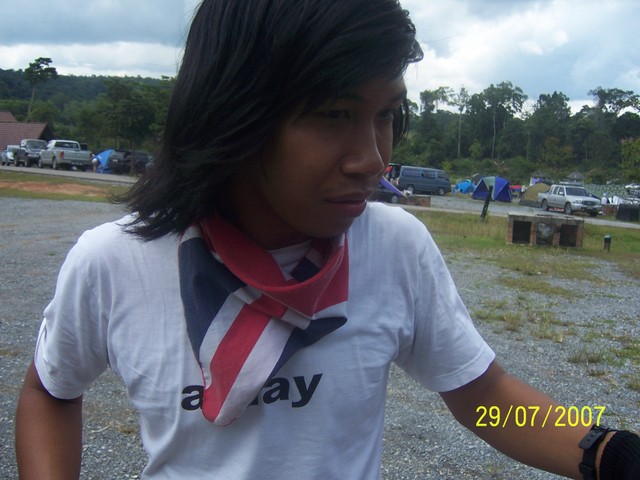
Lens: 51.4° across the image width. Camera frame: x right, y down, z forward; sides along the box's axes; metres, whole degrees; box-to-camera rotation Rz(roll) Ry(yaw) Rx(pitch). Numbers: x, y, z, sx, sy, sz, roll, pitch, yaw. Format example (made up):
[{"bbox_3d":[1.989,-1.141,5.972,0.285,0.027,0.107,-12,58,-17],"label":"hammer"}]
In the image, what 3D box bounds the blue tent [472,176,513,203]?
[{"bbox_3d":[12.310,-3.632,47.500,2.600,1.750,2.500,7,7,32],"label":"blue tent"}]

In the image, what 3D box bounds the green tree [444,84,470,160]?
[{"bbox_3d":[20.583,-17.127,100.000,4.000,12.000,4.000,5,6,14],"label":"green tree"}]

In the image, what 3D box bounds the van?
[{"bbox_3d":[7.650,-4.480,50.520,4.700,1.970,1.750,1,6,-24],"label":"van"}]

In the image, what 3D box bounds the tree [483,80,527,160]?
[{"bbox_3d":[27.719,-17.428,100.000,6.600,12.600,6.400,5,6,16],"label":"tree"}]

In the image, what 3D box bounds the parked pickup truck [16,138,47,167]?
[{"bbox_3d":[-19.550,-5.910,45.530,1.760,1.800,5.050,-1,7,-37],"label":"parked pickup truck"}]

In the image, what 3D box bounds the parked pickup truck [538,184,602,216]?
[{"bbox_3d":[15.630,-2.500,41.710,1.750,1.700,4.950,2,6,-9],"label":"parked pickup truck"}]

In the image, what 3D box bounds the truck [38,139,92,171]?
[{"bbox_3d":[-14.770,-4.870,38.370,1.750,1.680,5.000,-1,7,-36],"label":"truck"}]

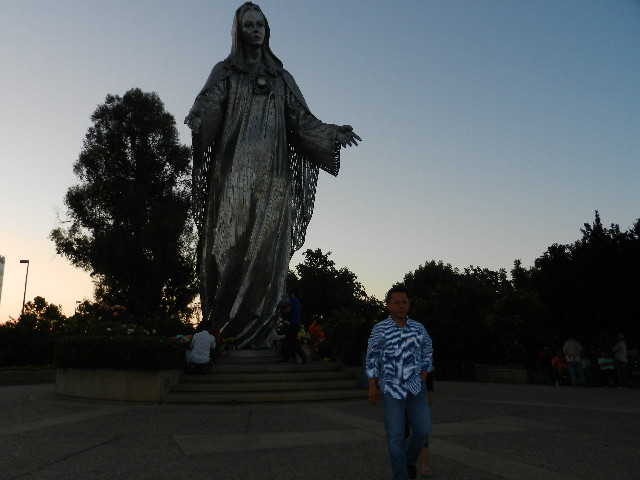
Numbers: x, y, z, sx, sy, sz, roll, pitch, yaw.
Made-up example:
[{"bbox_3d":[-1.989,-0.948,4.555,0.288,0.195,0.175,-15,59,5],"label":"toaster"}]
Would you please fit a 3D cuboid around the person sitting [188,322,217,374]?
[{"bbox_3d":[-2.635,2.404,11.909,0.580,1.100,0.680,0,-11,3],"label":"person sitting"}]

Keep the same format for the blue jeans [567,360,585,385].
[{"bbox_3d":[7.907,4.089,16.524,0.500,0.790,0.330,-6,-13,28],"label":"blue jeans"}]

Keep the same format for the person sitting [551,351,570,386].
[{"bbox_3d":[7.534,3.997,16.695,0.560,1.090,0.720,-5,-12,23],"label":"person sitting"}]

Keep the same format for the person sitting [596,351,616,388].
[{"bbox_3d":[8.897,3.963,16.549,0.580,1.080,0.720,-6,-13,30],"label":"person sitting"}]

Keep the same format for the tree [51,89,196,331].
[{"bbox_3d":[-8.716,-0.656,22.552,6.200,12.340,6.000,4,-12,-17],"label":"tree"}]

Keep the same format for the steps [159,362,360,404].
[{"bbox_3d":[-1.067,3.209,12.056,4.750,0.720,1.800,3,-12,-14],"label":"steps"}]

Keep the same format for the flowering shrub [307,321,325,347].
[{"bbox_3d":[-0.112,2.301,13.204,0.460,0.630,0.440,2,-11,-11],"label":"flowering shrub"}]

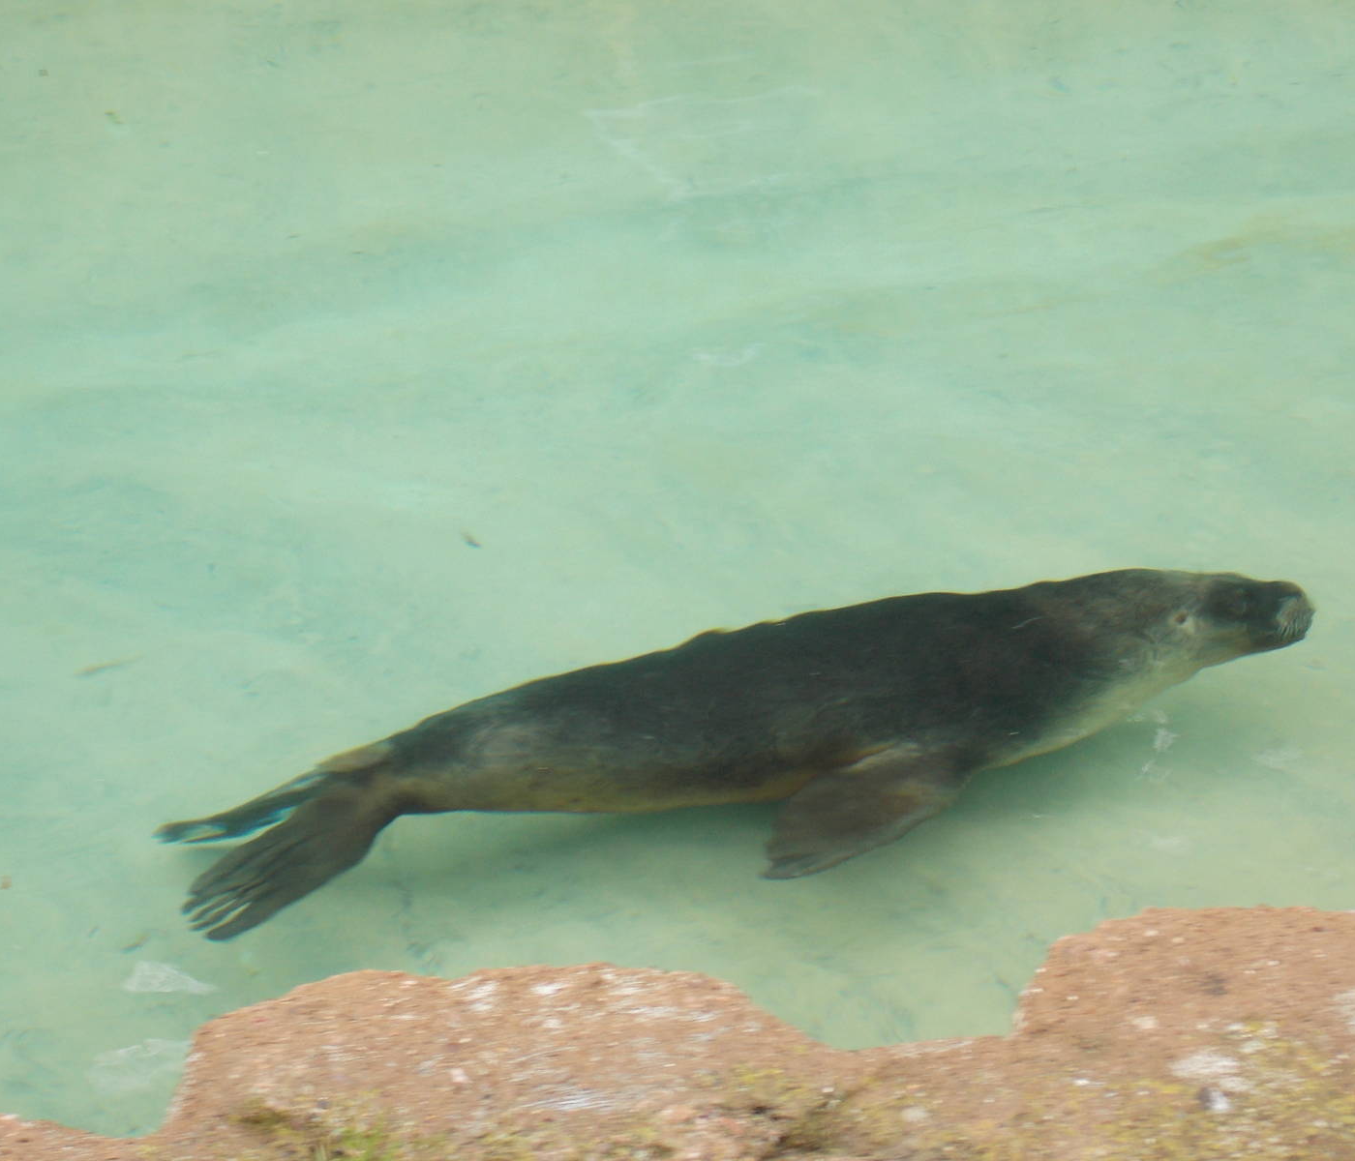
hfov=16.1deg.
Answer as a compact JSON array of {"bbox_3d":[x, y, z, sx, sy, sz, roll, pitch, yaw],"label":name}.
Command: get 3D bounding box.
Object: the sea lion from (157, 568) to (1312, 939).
[{"bbox_3d":[0.108,0.290,8.600,2.140,0.430,0.640,-12,29,-12],"label":"sea lion"}]

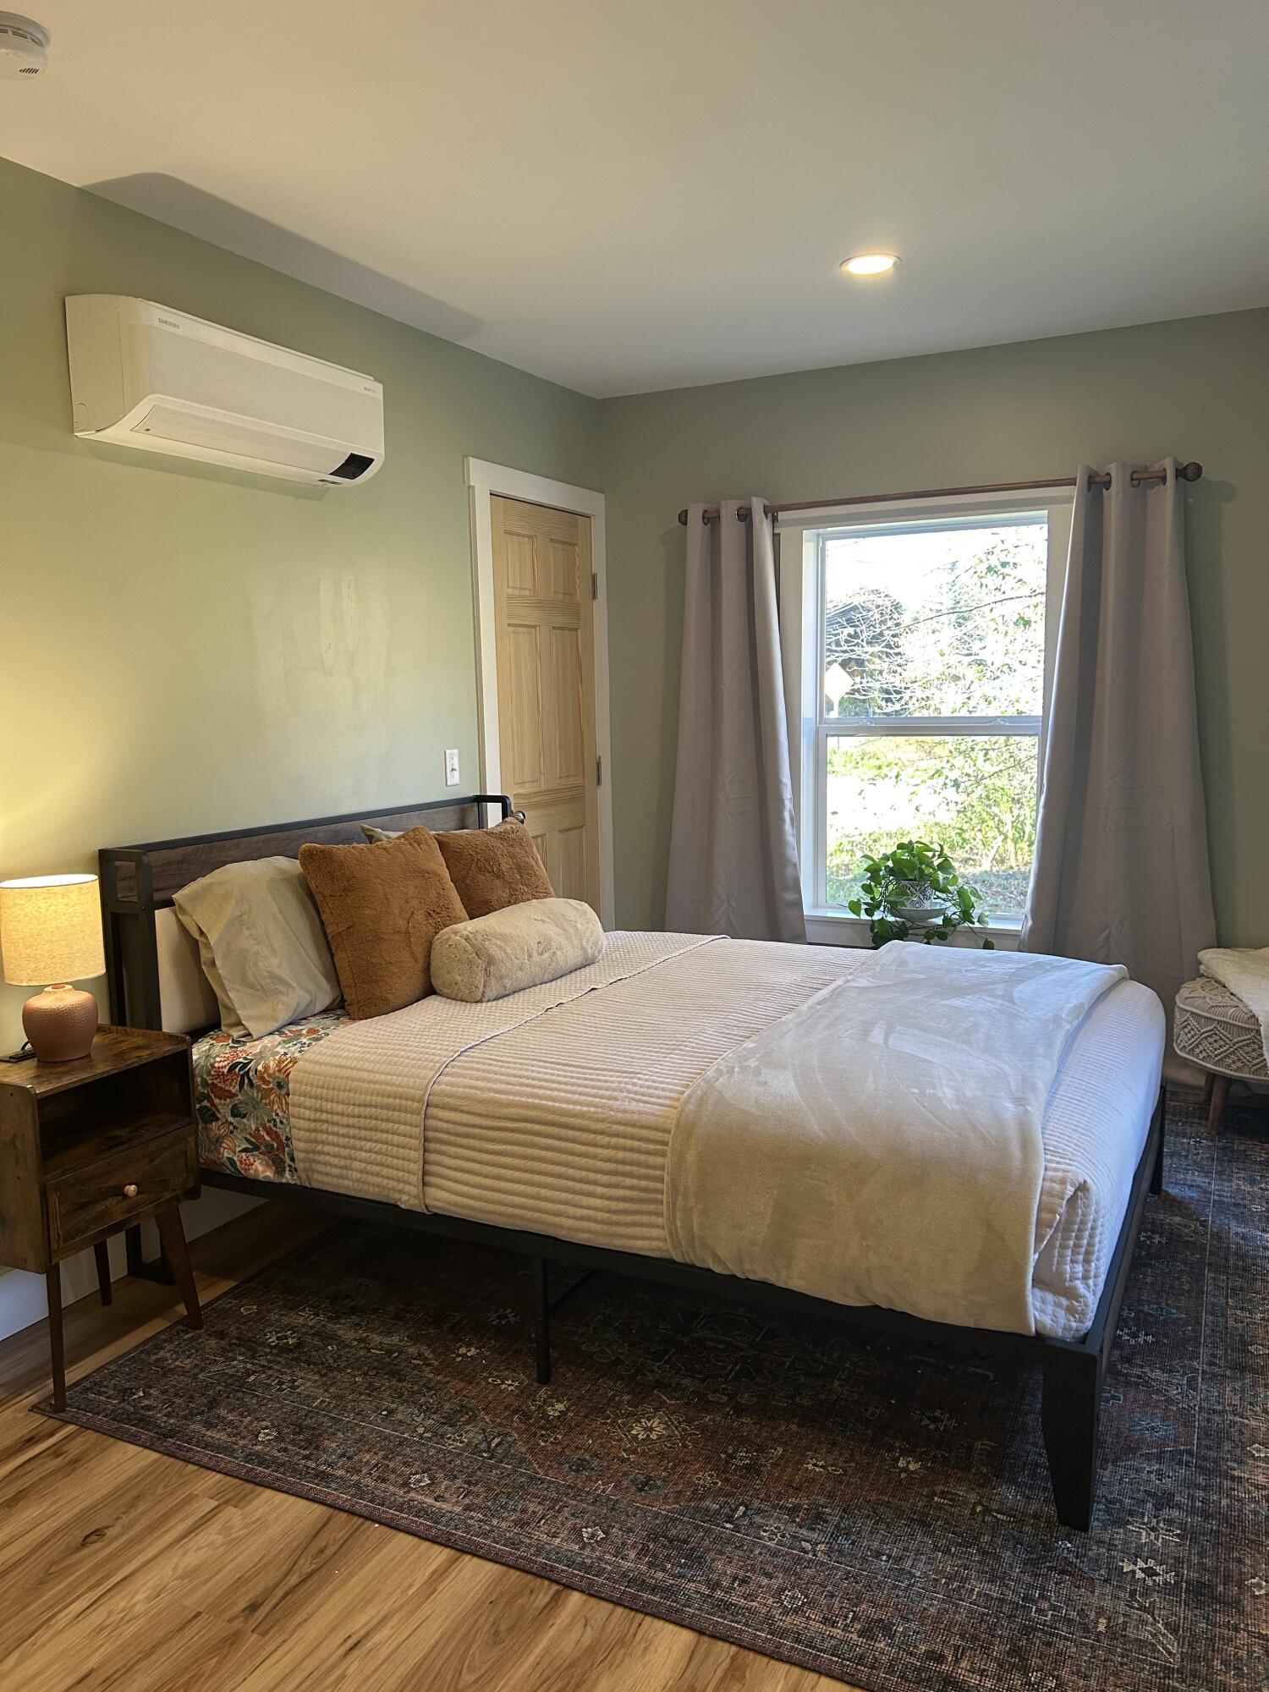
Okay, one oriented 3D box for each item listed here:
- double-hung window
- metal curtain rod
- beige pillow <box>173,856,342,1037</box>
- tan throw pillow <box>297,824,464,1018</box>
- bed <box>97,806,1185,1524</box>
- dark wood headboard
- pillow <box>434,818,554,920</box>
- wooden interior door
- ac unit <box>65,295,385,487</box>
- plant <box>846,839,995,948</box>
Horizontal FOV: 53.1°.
[{"bbox_3d":[1.021,-0.436,4.543,1.060,1.540,0.120,3,8,27],"label":"double-hung window"},{"bbox_3d":[0.954,-1.195,4.340,1.810,0.063,0.080,3,8,27],"label":"metal curtain rod"},{"bbox_3d":[-0.806,0.221,3.175,0.170,0.415,0.650,-26,-5,28],"label":"beige pillow"},{"bbox_3d":[-0.609,0.181,3.237,0.160,0.435,0.450,-23,-6,33],"label":"tan throw pillow"},{"bbox_3d":[0.105,0.477,3.183,2.200,1.034,1.530,3,8,27],"label":"bed"},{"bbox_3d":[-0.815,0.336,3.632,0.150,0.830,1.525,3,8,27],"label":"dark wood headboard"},{"bbox_3d":[-0.364,0.126,3.784,0.150,0.435,0.445,-29,-8,29],"label":"pillow"},{"bbox_3d":[-0.321,-0.221,4.743,0.045,2.030,0.705,3,8,27],"label":"wooden interior door"},{"bbox_3d":[-0.969,-1.109,3.136,0.215,0.297,0.825,3,8,27],"label":"ac unit"},{"bbox_3d":[1.021,0.175,4.533,0.520,0.400,0.360,3,8,27],"label":"plant"}]

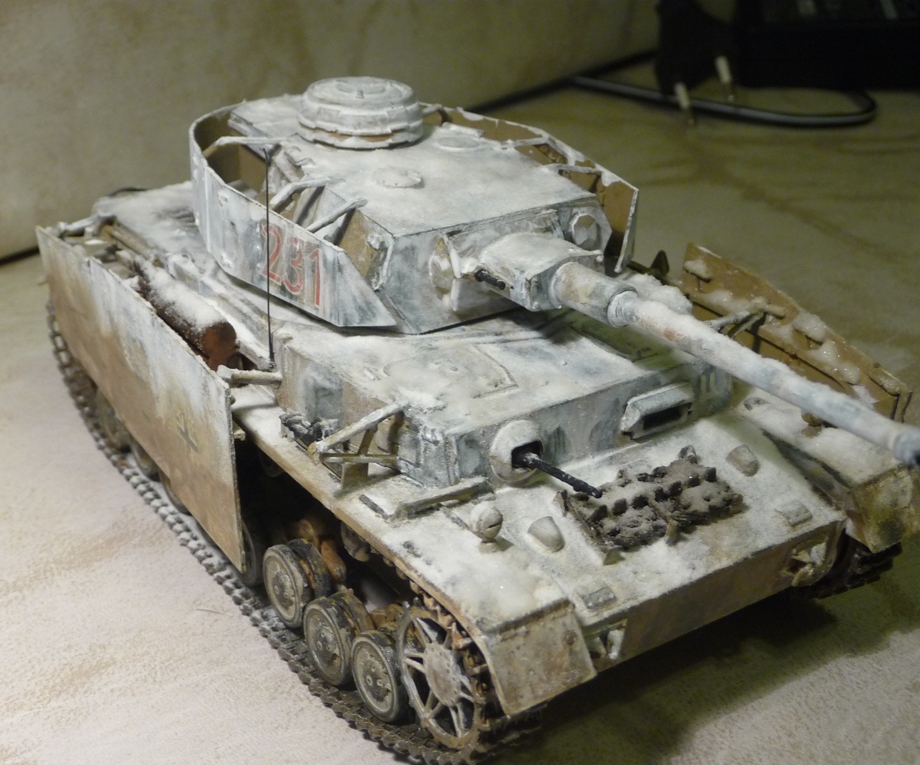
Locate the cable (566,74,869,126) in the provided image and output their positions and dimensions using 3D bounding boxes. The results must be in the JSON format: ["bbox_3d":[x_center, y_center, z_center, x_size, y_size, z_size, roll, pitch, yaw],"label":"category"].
[{"bbox_3d":[0.104,-0.110,0.516,0.122,0.006,0.048,2,28,-2],"label":"cable"}]

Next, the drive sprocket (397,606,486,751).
[{"bbox_3d":[-0.001,0.039,0.182,0.006,0.021,0.021,-16,33,-32],"label":"drive sprocket"}]

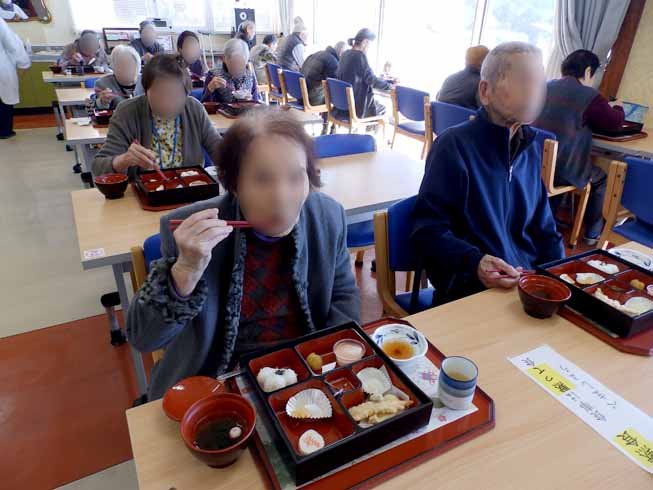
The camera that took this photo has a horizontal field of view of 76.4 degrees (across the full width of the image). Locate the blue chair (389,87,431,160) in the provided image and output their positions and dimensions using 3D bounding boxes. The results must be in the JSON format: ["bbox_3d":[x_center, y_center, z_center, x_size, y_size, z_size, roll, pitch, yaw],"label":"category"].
[{"bbox_3d":[0.908,-1.039,3.878,0.540,0.790,0.490,-14,32,-26],"label":"blue chair"}]

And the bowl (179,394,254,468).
[{"bbox_3d":[-0.173,0.310,0.674,0.113,0.069,0.113,1,29,-1],"label":"bowl"}]

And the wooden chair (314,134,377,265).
[{"bbox_3d":[0.093,-0.119,2.173,0.505,0.785,0.540,-9,31,-21],"label":"wooden chair"}]

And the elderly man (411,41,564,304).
[{"bbox_3d":[0.535,0.072,1.332,0.560,1.280,0.680,-9,31,-21],"label":"elderly man"}]

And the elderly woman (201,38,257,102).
[{"bbox_3d":[-0.692,-1.101,3.529,0.480,1.160,0.660,-14,32,-26],"label":"elderly woman"}]

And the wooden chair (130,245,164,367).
[{"bbox_3d":[-0.218,0.381,1.246,0.490,0.790,0.540,-14,32,-26],"label":"wooden chair"}]

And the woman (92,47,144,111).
[{"bbox_3d":[-1.387,-0.895,3.142,0.480,1.140,0.660,-14,32,-26],"label":"woman"}]

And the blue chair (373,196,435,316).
[{"bbox_3d":[0.475,0.279,1.471,0.505,0.785,0.540,-9,31,-21],"label":"blue chair"}]

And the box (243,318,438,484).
[{"bbox_3d":[0.011,0.265,0.768,0.257,0.053,0.250,-12,31,-26],"label":"box"}]

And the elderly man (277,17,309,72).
[{"bbox_3d":[-0.357,-2.254,5.507,0.680,1.330,0.480,-15,33,-30],"label":"elderly man"}]

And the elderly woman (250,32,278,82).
[{"bbox_3d":[-0.819,-2.588,6.379,0.760,1.180,0.480,-13,32,-28],"label":"elderly woman"}]

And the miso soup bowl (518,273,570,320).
[{"bbox_3d":[0.535,0.138,1.039,0.120,0.073,0.120,2,28,-1],"label":"miso soup bowl"}]

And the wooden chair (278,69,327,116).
[{"bbox_3d":[-0.201,-1.689,5.055,0.540,0.785,0.505,-16,34,-31],"label":"wooden chair"}]

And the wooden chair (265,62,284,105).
[{"bbox_3d":[-0.482,-1.996,5.597,0.540,0.785,0.505,-16,34,-31],"label":"wooden chair"}]

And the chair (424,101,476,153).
[{"bbox_3d":[1.100,-0.715,3.403,0.560,0.820,0.520,-10,30,-23],"label":"chair"}]

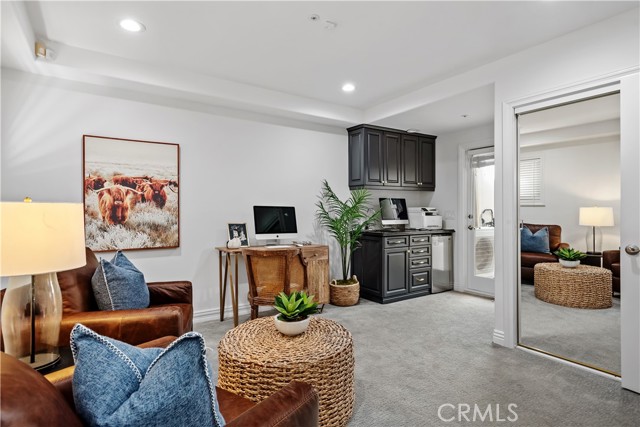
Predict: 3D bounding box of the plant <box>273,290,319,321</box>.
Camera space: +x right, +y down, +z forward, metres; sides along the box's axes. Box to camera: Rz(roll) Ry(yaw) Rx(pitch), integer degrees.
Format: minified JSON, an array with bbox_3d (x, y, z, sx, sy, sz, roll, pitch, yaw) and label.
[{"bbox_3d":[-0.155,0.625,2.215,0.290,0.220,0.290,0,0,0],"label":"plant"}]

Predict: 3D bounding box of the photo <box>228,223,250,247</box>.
[{"bbox_3d":[-0.896,0.249,3.722,0.210,0.271,0.090,-1,0,-32],"label":"photo"}]

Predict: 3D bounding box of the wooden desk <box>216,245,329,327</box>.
[{"bbox_3d":[-0.503,0.774,3.804,1.150,0.780,0.460,-1,0,-32],"label":"wooden desk"}]

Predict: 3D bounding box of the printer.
[{"bbox_3d":[1.565,0.074,5.084,0.395,0.320,0.340,-1,0,-32],"label":"printer"}]

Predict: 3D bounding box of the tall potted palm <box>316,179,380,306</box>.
[{"bbox_3d":[0.335,0.363,4.334,0.740,1.585,0.550,-1,0,-32],"label":"tall potted palm"}]

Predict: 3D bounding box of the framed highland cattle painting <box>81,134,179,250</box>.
[{"bbox_3d":[-1.804,-0.178,3.300,0.822,1.075,0.040,-1,0,-32],"label":"framed highland cattle painting"}]

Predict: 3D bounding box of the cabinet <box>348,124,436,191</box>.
[{"bbox_3d":[1.090,-0.742,4.930,1.410,0.820,0.365,-1,0,-32],"label":"cabinet"}]

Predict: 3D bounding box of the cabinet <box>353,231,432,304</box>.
[{"bbox_3d":[1.031,0.694,4.773,0.910,0.910,0.605,-1,0,-32],"label":"cabinet"}]

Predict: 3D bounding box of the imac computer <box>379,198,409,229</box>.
[{"bbox_3d":[1.074,0.012,4.942,0.528,0.455,0.180,-1,0,-32],"label":"imac computer"}]

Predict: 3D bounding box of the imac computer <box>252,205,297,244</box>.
[{"bbox_3d":[-0.512,0.151,3.939,0.528,0.455,0.180,-1,0,-32],"label":"imac computer"}]

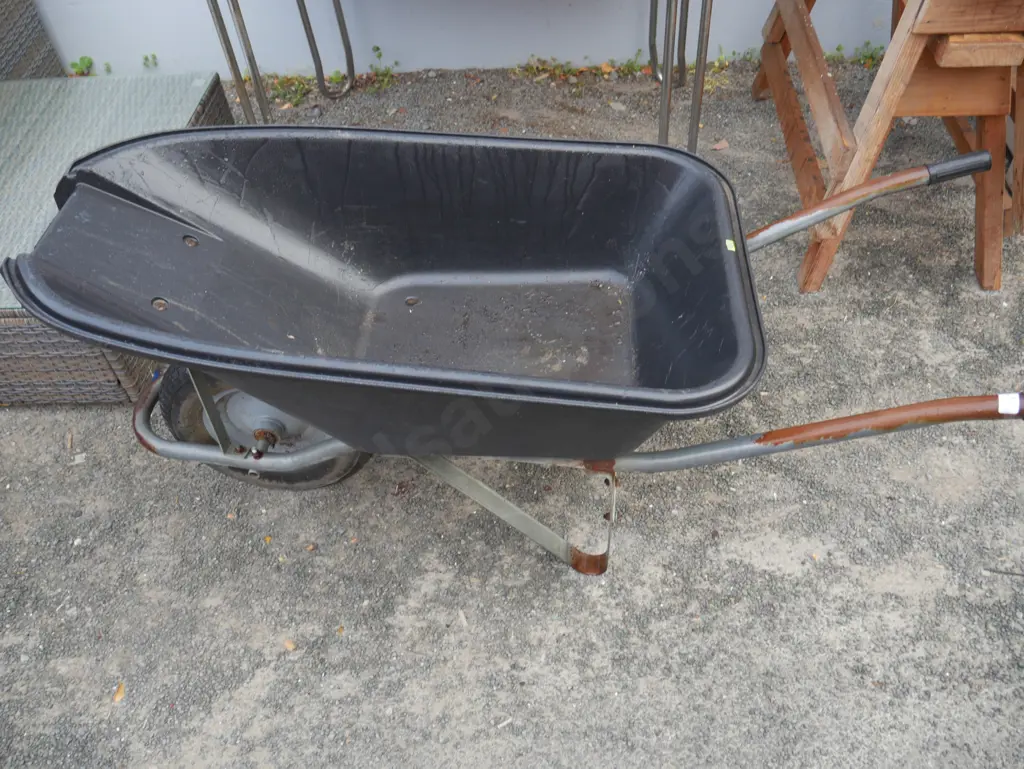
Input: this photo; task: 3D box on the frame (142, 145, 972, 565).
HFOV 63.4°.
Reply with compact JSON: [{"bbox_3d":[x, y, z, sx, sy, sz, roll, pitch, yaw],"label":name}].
[{"bbox_3d":[0.048,0.000,1.430,1.507,0.522,0.621,0,44,5],"label":"frame"}]

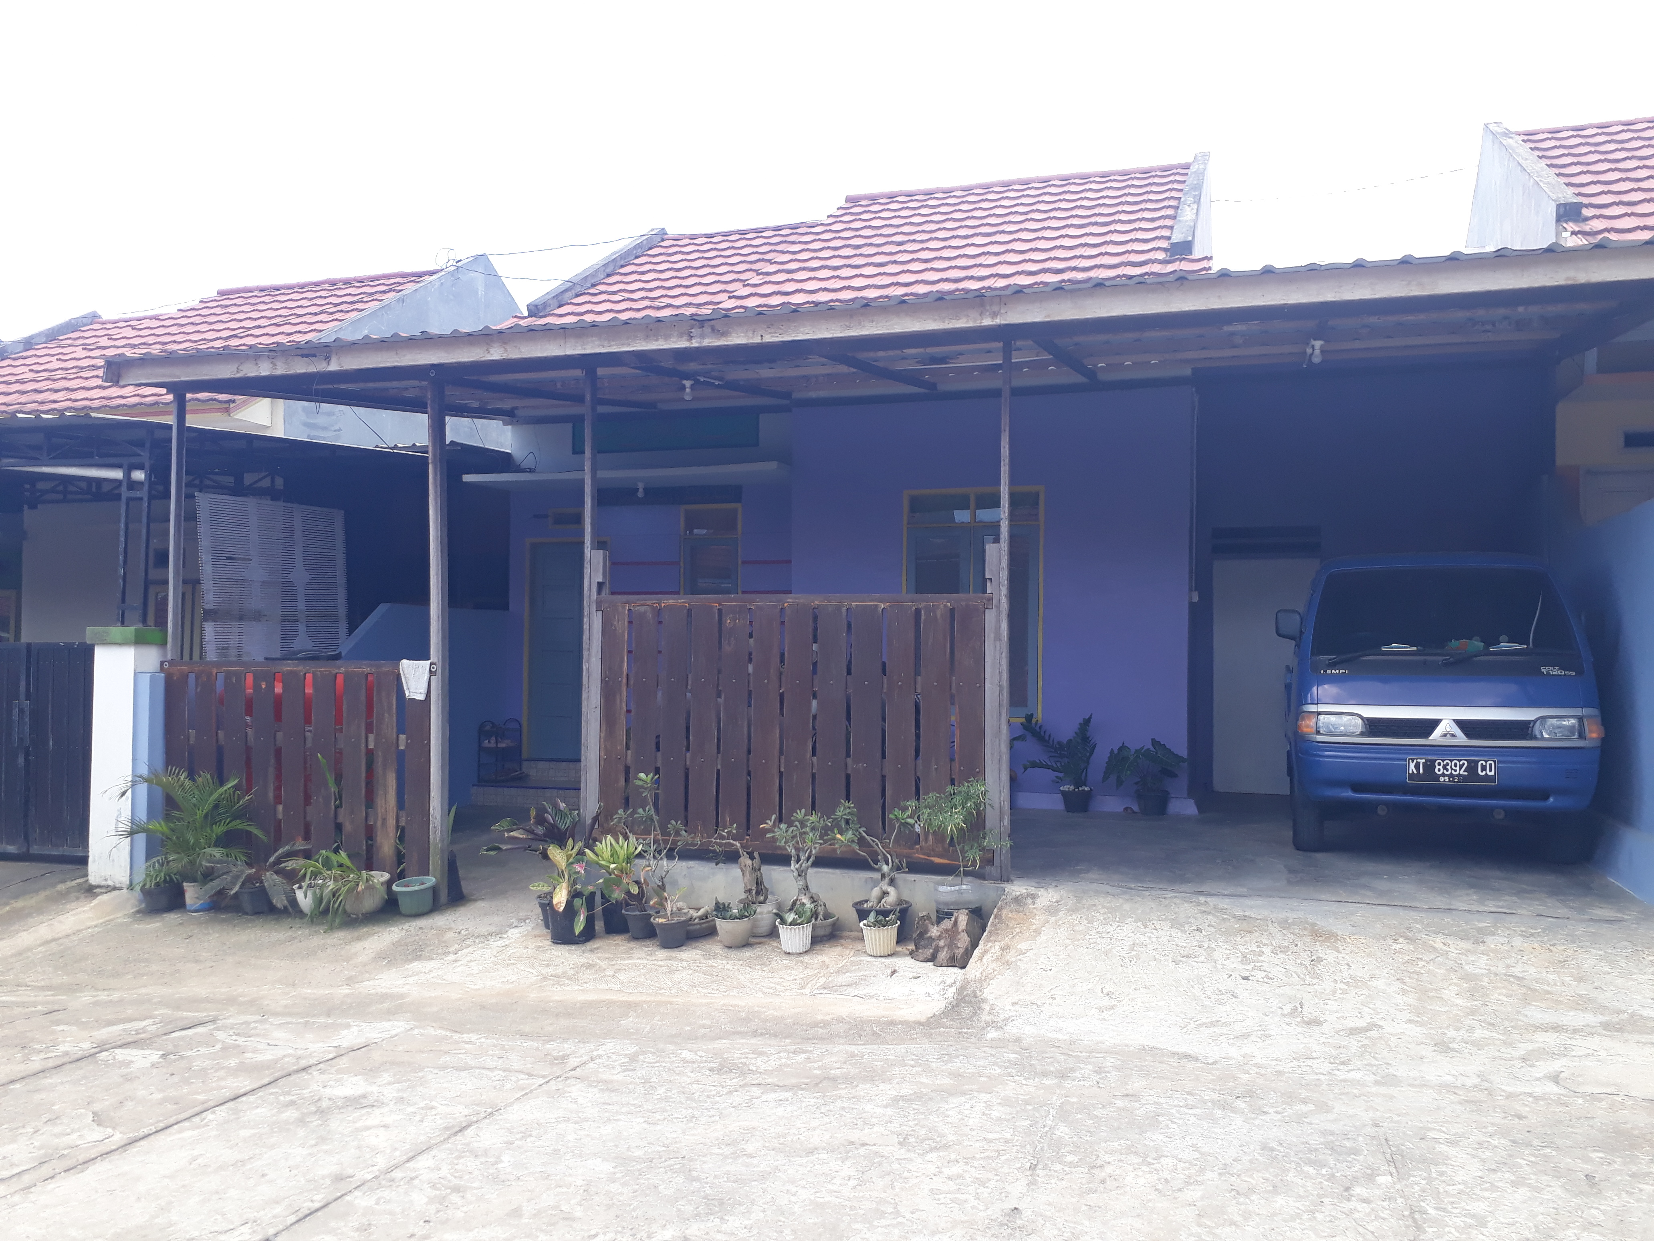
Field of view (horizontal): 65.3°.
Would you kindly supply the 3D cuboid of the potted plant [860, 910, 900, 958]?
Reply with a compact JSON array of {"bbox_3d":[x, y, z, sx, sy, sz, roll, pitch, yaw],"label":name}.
[{"bbox_3d":[0.263,1.522,6.322,0.190,0.214,0.190,1,-1,0],"label":"potted plant"}]

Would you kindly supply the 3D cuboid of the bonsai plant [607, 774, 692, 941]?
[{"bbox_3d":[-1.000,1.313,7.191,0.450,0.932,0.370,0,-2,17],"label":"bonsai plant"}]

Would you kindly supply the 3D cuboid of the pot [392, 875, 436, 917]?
[{"bbox_3d":[-2.357,1.573,7.367,0.236,0.190,0.236,1,-1,0],"label":"pot"}]

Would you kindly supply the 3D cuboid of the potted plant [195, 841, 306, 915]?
[{"bbox_3d":[-3.382,1.492,7.578,0.633,0.381,0.528,0,-1,18],"label":"potted plant"}]

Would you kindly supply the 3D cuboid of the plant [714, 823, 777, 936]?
[{"bbox_3d":[-0.453,1.448,7.205,0.350,0.621,0.250,0,-2,17],"label":"plant"}]

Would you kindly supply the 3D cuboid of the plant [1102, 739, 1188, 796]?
[{"bbox_3d":[2.280,1.126,9.266,0.616,0.548,0.500,0,-1,18],"label":"plant"}]

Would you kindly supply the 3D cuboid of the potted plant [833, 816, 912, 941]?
[{"bbox_3d":[0.234,1.301,6.515,0.399,0.598,0.377,1,-1,0],"label":"potted plant"}]

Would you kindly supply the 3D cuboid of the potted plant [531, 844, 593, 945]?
[{"bbox_3d":[-1.402,1.452,6.883,0.327,0.525,0.316,1,-1,0],"label":"potted plant"}]

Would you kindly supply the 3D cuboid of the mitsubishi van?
[{"bbox_3d":[3.858,0.511,8.575,1.620,1.779,3.620,0,-1,18],"label":"mitsubishi van"}]

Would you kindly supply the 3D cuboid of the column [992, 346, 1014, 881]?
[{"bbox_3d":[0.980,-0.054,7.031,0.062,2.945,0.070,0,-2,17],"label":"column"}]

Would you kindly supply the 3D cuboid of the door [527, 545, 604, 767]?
[{"bbox_3d":[-2.487,0.285,12.346,0.919,2.095,0.100,0,-2,17],"label":"door"}]

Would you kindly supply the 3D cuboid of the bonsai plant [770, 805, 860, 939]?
[{"bbox_3d":[-0.064,1.285,6.696,0.456,0.699,0.380,0,-1,18],"label":"bonsai plant"}]

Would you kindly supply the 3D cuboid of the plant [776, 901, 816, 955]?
[{"bbox_3d":[-0.152,1.501,6.344,0.190,0.250,0.190,1,-1,0],"label":"plant"}]

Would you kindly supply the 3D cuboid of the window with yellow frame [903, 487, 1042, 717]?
[{"bbox_3d":[1.114,-0.132,9.891,1.086,1.762,0.120,0,-1,18],"label":"window with yellow frame"}]

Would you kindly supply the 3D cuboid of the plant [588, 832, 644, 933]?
[{"bbox_3d":[-1.141,1.430,6.993,0.311,0.542,0.311,1,-1,0],"label":"plant"}]

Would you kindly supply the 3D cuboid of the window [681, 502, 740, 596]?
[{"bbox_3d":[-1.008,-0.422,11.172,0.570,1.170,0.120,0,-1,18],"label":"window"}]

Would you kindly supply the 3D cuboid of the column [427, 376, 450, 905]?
[{"bbox_3d":[-2.433,0.115,8.090,0.080,3.306,0.095,-1,-2,17],"label":"column"}]

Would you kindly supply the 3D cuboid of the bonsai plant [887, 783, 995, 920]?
[{"bbox_3d":[0.630,1.233,6.842,0.550,0.784,0.450,0,-2,17],"label":"bonsai plant"}]

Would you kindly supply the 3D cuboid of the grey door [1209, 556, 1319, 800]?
[{"bbox_3d":[3.672,0.467,10.784,0.837,1.960,0.050,0,-1,18],"label":"grey door"}]

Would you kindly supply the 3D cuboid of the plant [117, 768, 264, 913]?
[{"bbox_3d":[-3.671,1.260,7.443,0.820,0.813,0.740,0,-1,18],"label":"plant"}]

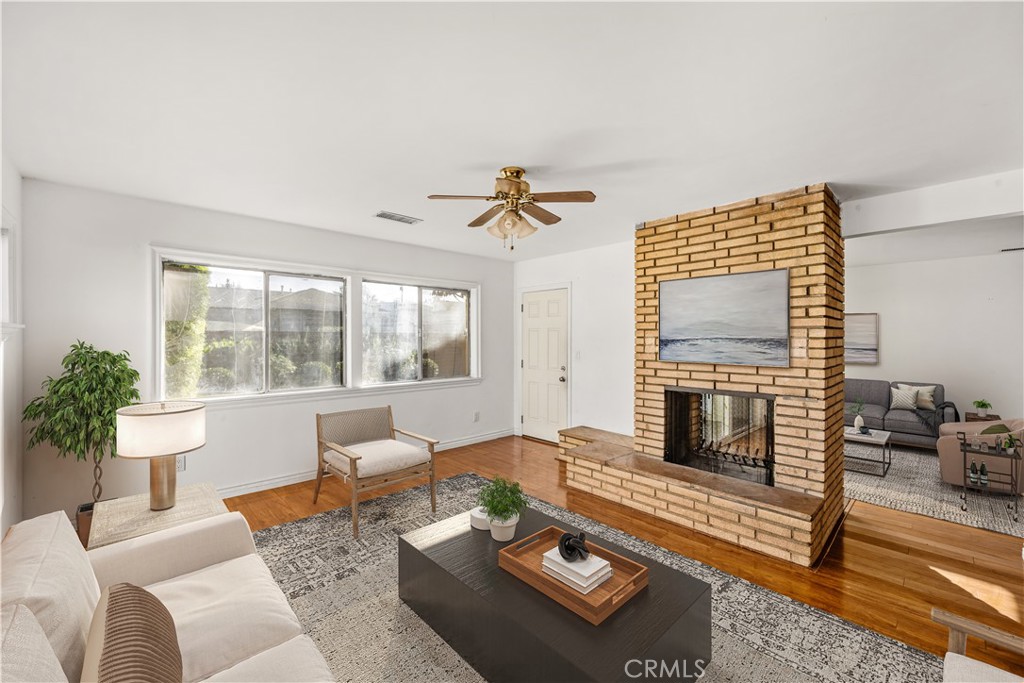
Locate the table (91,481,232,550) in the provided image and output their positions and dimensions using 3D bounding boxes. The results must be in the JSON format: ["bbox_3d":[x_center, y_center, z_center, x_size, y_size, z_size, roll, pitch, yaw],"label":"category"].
[{"bbox_3d":[-1.734,1.105,1.966,0.470,0.550,0.635,0,1,-42],"label":"table"}]

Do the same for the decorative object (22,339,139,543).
[{"bbox_3d":[-2.769,0.668,2.606,0.530,1.410,0.530,0,1,-42],"label":"decorative object"}]

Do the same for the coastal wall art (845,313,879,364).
[{"bbox_3d":[5.114,-0.036,6.106,0.040,0.760,0.780,0,1,-42],"label":"coastal wall art"}]

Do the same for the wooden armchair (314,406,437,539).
[{"bbox_3d":[-1.121,0.977,3.276,0.700,0.785,0.855,0,1,-42],"label":"wooden armchair"}]

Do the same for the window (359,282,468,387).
[{"bbox_3d":[-1.075,-0.094,4.760,1.430,1.130,0.070,0,1,-42],"label":"window"}]

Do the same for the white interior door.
[{"bbox_3d":[0.432,0.331,5.311,0.050,2.015,0.835,0,1,-42],"label":"white interior door"}]

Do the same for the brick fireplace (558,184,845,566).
[{"bbox_3d":[1.385,0.142,3.737,1.130,2.455,2.545,0,1,-42],"label":"brick fireplace"}]

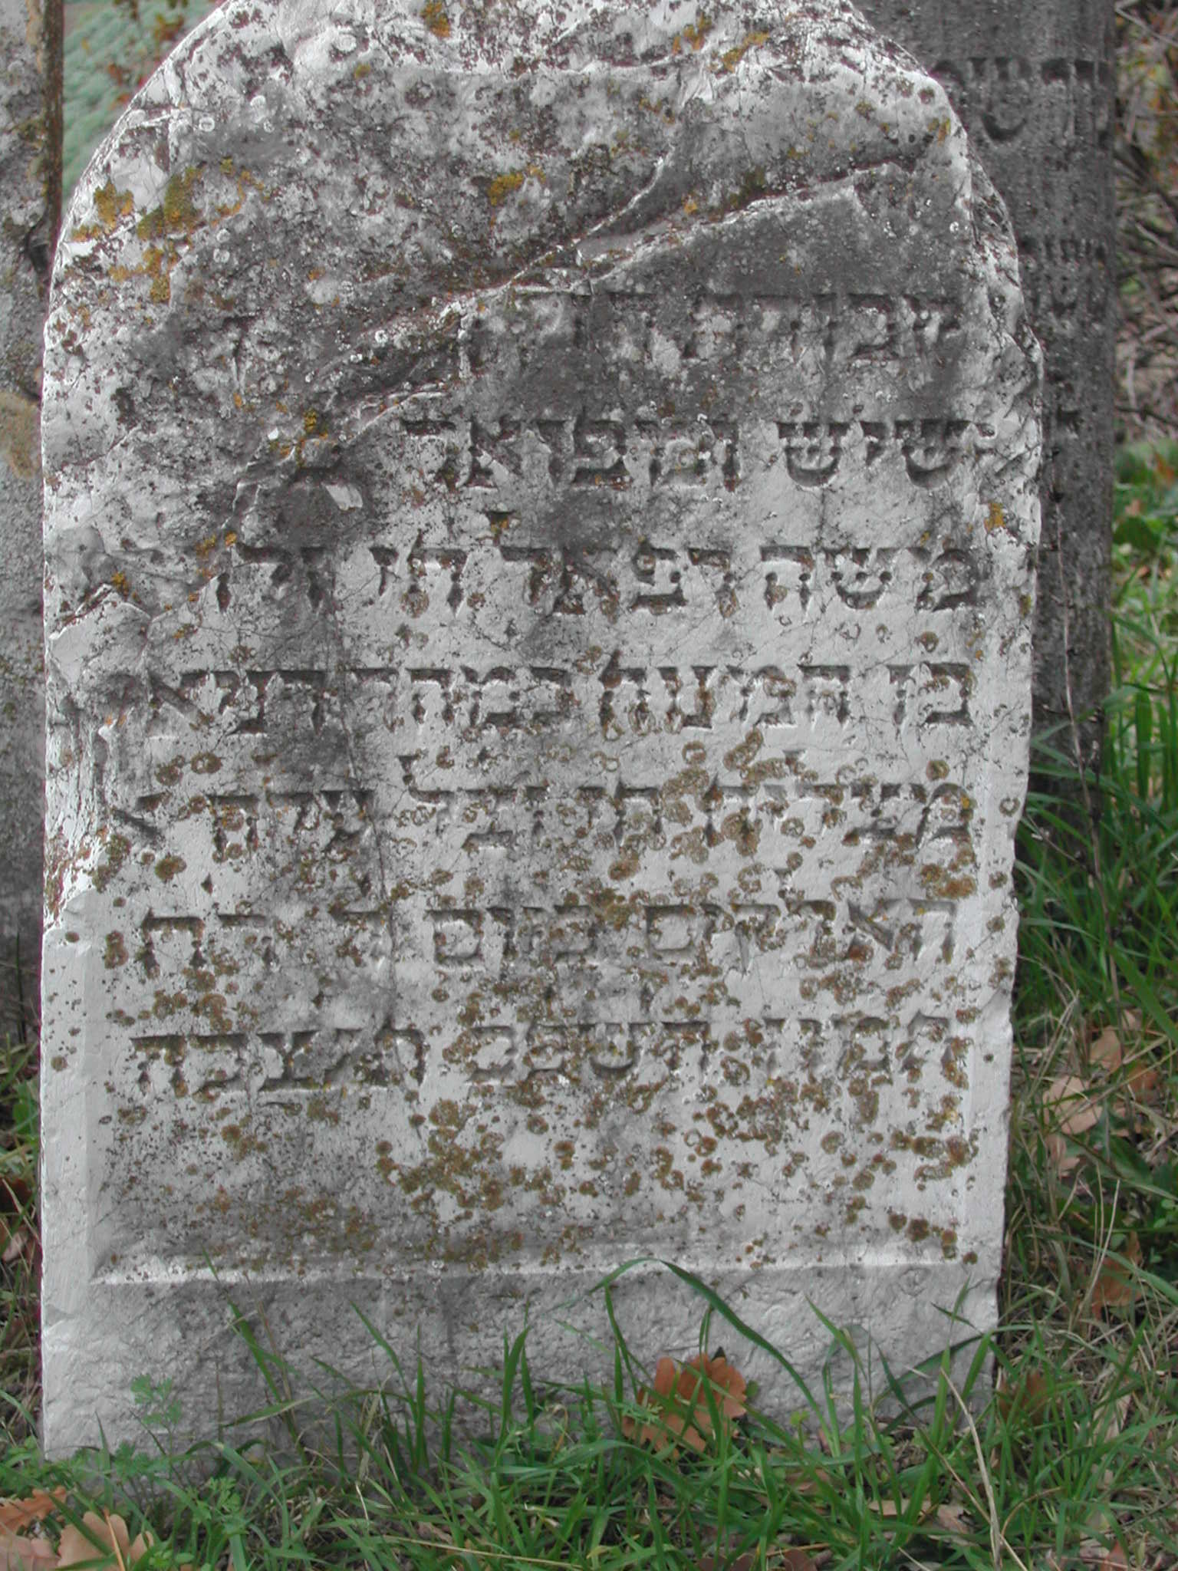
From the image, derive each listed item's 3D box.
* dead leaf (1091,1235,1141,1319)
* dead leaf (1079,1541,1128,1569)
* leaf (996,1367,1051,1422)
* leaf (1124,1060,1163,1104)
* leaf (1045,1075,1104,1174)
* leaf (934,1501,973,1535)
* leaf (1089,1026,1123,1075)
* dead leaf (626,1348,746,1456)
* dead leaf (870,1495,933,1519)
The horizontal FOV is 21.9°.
[{"bbox_3d":[0.377,0.351,2.175,0.036,0.050,0.040,0,11,0],"label":"dead leaf"},{"bbox_3d":[0.319,0.477,1.886,0.030,0.008,0.025,0,11,0],"label":"dead leaf"},{"bbox_3d":[0.291,0.408,2.040,0.036,0.028,0.030,0,11,0],"label":"leaf"},{"bbox_3d":[0.450,0.240,2.466,0.030,0.029,0.028,0,11,0],"label":"leaf"},{"bbox_3d":[0.380,0.265,2.379,0.045,0.064,0.055,0,11,0],"label":"leaf"},{"bbox_3d":[0.230,0.463,1.920,0.024,0.011,0.030,0,11,0],"label":"leaf"},{"bbox_3d":[0.428,0.219,2.517,0.027,0.034,0.025,0,11,0],"label":"leaf"},{"bbox_3d":[0.062,0.400,1.970,0.079,0.052,0.050,0,11,0],"label":"dead leaf"},{"bbox_3d":[0.197,0.459,1.933,0.039,0.008,0.030,0,11,0],"label":"dead leaf"}]

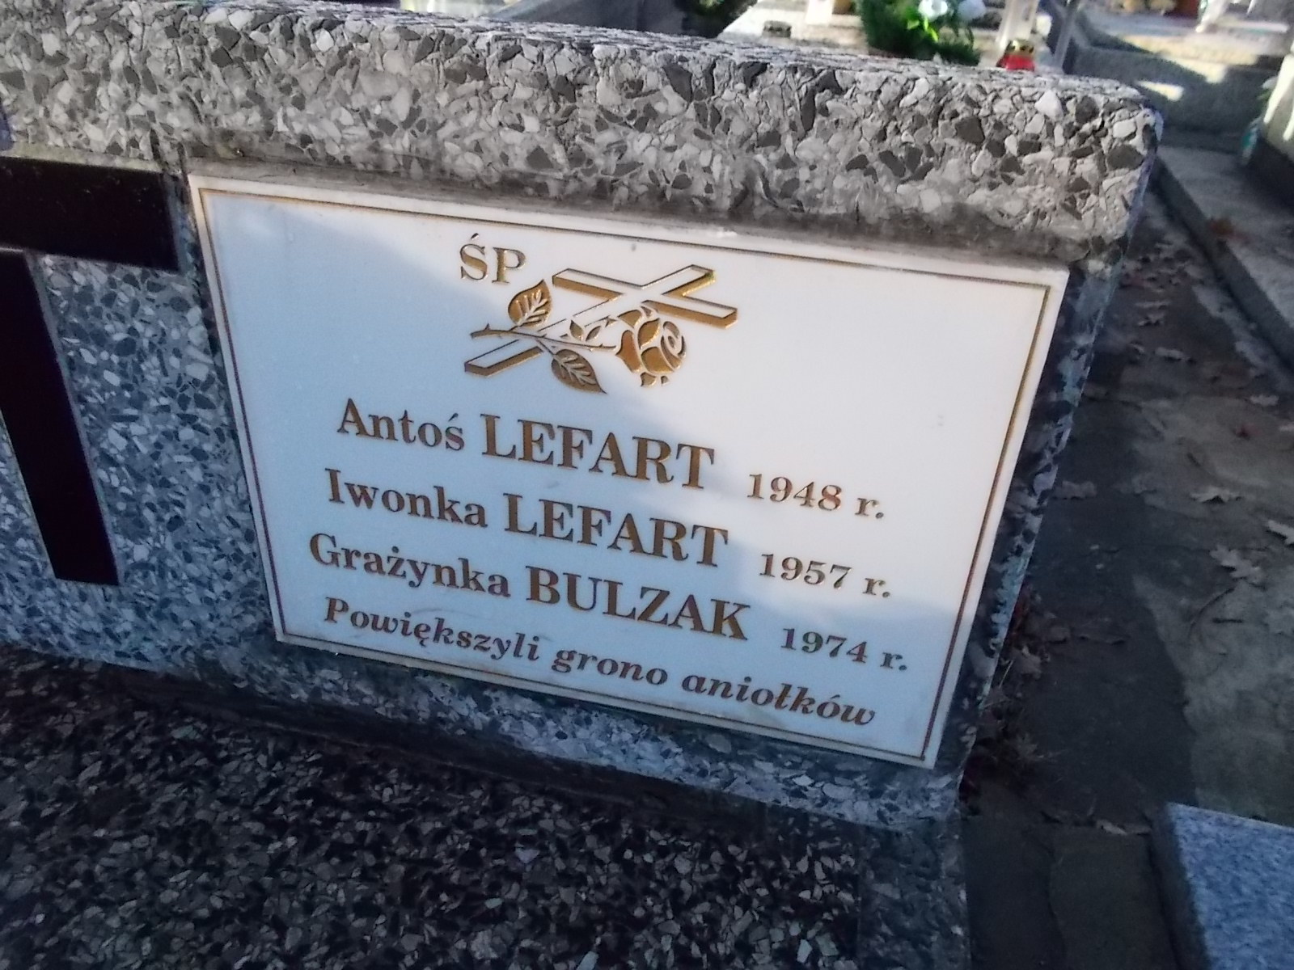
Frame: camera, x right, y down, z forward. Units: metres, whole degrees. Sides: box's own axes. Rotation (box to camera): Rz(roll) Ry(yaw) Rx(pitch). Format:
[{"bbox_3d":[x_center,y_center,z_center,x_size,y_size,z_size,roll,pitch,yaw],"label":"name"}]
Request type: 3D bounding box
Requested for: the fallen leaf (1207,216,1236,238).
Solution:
[{"bbox_3d":[1.454,-0.653,2.463,0.068,0.038,0.050,9,33,9],"label":"fallen leaf"}]

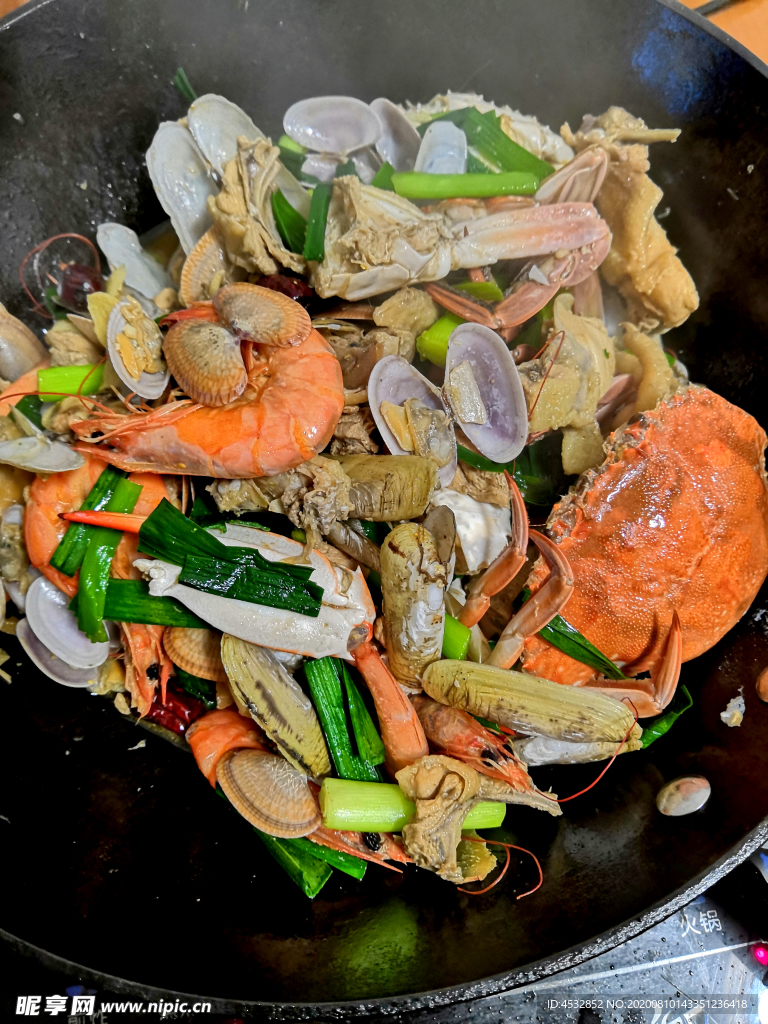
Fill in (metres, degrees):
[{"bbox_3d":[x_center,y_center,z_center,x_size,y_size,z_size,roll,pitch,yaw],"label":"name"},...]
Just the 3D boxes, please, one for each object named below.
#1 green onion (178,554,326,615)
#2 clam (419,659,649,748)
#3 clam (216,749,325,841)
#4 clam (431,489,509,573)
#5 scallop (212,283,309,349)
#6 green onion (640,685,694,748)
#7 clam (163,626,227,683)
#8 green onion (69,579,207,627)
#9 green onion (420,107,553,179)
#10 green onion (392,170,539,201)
[{"bbox_3d":[-0.043,0.023,0.255,0.047,0.005,0.011,12,80,5],"label":"green onion"},{"bbox_3d":[0.044,0.058,0.238,0.066,0.013,0.017,12,76,3],"label":"clam"},{"bbox_3d":[-0.033,0.082,0.232,0.032,0.011,0.022,34,84,7],"label":"clam"},{"bbox_3d":[0.029,0.007,0.269,0.028,0.013,0.028,24,77,-1],"label":"clam"},{"bbox_3d":[-0.044,-0.071,0.286,0.036,0.011,0.021,21,74,6],"label":"scallop"},{"bbox_3d":[0.078,0.059,0.226,0.025,0.008,0.008,-39,73,-11],"label":"green onion"},{"bbox_3d":[-0.058,0.045,0.259,0.030,0.011,0.024,23,73,10],"label":"clam"},{"bbox_3d":[-0.080,0.033,0.264,0.050,0.005,0.013,7,71,5],"label":"green onion"},{"bbox_3d":[0.040,-0.141,0.307,0.052,0.011,0.025,14,84,1],"label":"green onion"},{"bbox_3d":[0.030,-0.123,0.300,0.055,0.009,0.010,1,70,3],"label":"green onion"}]

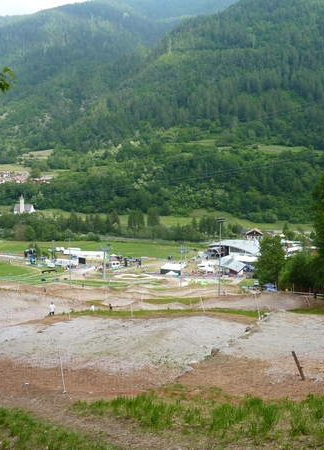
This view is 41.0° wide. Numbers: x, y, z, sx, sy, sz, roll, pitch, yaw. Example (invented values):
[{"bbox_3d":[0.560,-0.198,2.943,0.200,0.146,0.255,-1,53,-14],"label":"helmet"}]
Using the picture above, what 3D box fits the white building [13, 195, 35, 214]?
[{"bbox_3d":[-180.000,-27.000,570.000,26.000,26.500,15.000,2,5,20],"label":"white building"}]

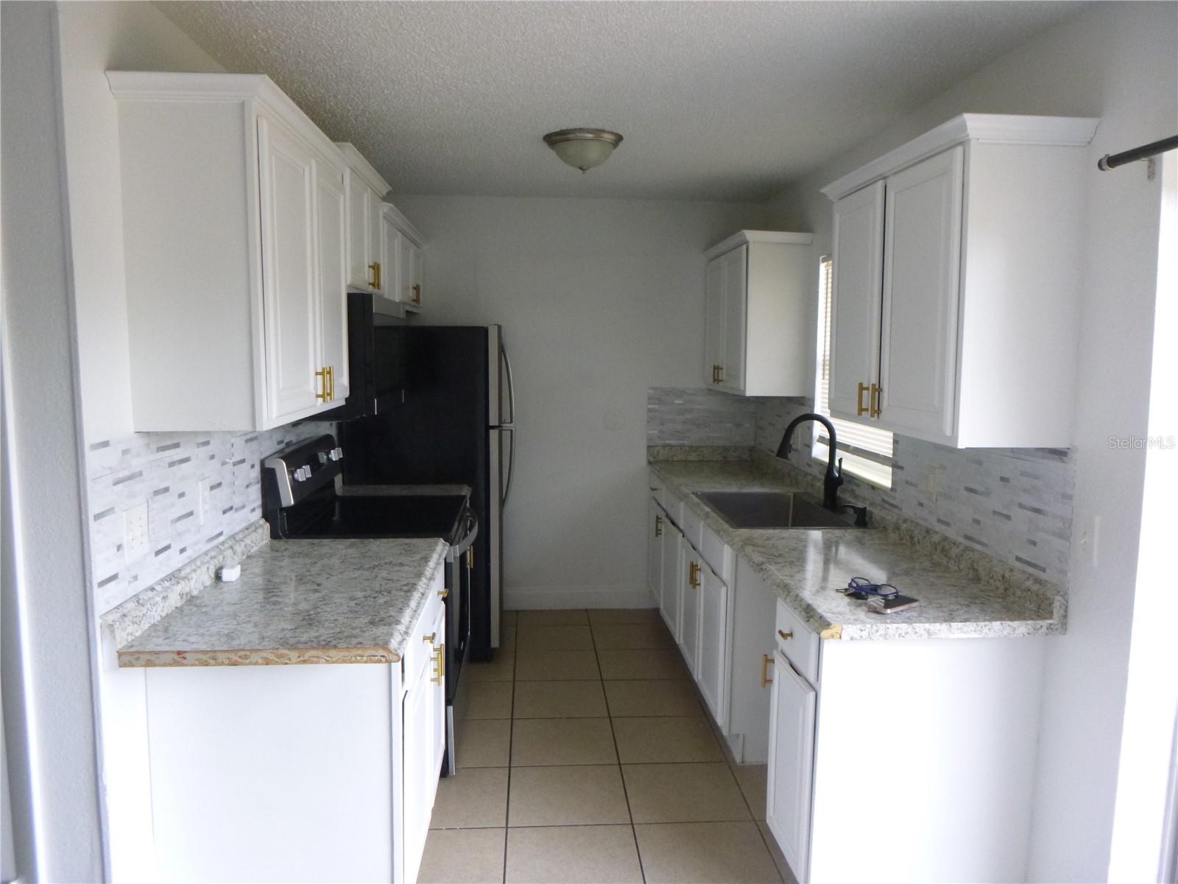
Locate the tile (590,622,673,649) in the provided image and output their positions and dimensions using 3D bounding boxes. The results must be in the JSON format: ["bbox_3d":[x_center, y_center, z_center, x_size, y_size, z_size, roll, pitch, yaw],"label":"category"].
[{"bbox_3d":[0.227,1.079,4.708,0.412,0.010,0.412,0,6,-4],"label":"tile"}]

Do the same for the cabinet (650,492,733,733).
[{"bbox_3d":[0.767,0.683,4.213,0.612,0.820,1.964,0,6,-4],"label":"cabinet"}]

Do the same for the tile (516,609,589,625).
[{"bbox_3d":[-0.212,1.039,5.028,0.412,0.010,0.282,0,6,-4],"label":"tile"}]

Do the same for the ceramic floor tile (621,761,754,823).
[{"bbox_3d":[0.339,1.264,3.070,0.411,0.010,0.411,0,6,-4],"label":"ceramic floor tile"}]

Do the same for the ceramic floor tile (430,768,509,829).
[{"bbox_3d":[-0.491,1.262,3.014,0.411,0.010,0.411,0,6,-4],"label":"ceramic floor tile"}]

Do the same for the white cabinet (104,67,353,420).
[{"bbox_3d":[-0.926,-0.470,2.394,0.335,0.807,0.931,0,6,-4],"label":"white cabinet"}]

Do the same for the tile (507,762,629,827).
[{"bbox_3d":[-0.076,1.263,3.042,0.411,0.010,0.411,0,6,-4],"label":"tile"}]

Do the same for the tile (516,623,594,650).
[{"bbox_3d":[-0.187,1.081,4.692,0.411,0.010,0.411,0,6,-4],"label":"tile"}]

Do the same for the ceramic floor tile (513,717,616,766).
[{"bbox_3d":[-0.103,1.218,3.454,0.411,0.010,0.411,0,6,-4],"label":"ceramic floor tile"}]

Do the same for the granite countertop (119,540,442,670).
[{"bbox_3d":[-0.768,0.416,2.439,0.617,0.037,1.110,0,6,-4],"label":"granite countertop"}]

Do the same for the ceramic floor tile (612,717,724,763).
[{"bbox_3d":[0.312,1.214,3.470,0.412,0.010,0.412,0,6,-4],"label":"ceramic floor tile"}]

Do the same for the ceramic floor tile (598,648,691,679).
[{"bbox_3d":[0.255,1.124,4.295,0.412,0.010,0.412,0,6,-4],"label":"ceramic floor tile"}]

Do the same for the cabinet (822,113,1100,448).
[{"bbox_3d":[1.018,-0.428,2.547,0.337,0.790,1.000,0,6,-4],"label":"cabinet"}]

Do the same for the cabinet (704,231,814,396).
[{"bbox_3d":[0.877,-0.668,4.583,0.345,0.799,0.949,0,6,-4],"label":"cabinet"}]

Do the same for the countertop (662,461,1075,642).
[{"bbox_3d":[0.789,0.315,3.643,0.653,0.050,3.016,0,6,-4],"label":"countertop"}]

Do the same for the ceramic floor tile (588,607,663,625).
[{"bbox_3d":[0.203,1.040,5.061,0.412,0.010,0.290,0,6,-4],"label":"ceramic floor tile"}]

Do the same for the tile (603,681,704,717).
[{"bbox_3d":[0.284,1.173,3.895,0.411,0.010,0.411,0,6,-4],"label":"tile"}]

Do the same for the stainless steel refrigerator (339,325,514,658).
[{"bbox_3d":[-0.814,0.233,4.564,0.799,1.693,0.741,0,6,-4],"label":"stainless steel refrigerator"}]

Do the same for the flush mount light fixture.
[{"bbox_3d":[-0.023,-1.176,3.471,0.329,0.154,0.329,0,6,-4],"label":"flush mount light fixture"}]

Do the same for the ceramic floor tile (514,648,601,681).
[{"bbox_3d":[-0.160,1.122,4.267,0.412,0.010,0.412,0,6,-4],"label":"ceramic floor tile"}]

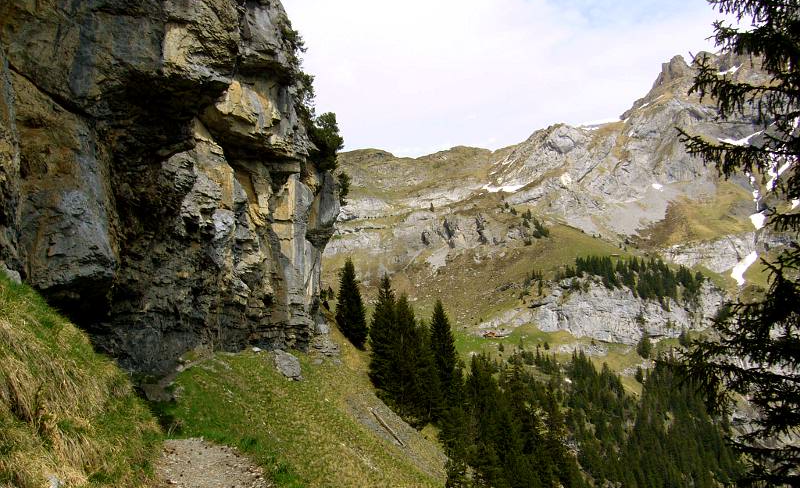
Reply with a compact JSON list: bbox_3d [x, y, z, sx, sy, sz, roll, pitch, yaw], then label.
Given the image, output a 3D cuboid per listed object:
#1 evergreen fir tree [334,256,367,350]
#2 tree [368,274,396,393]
[{"bbox_3d":[-3.900,4.820,65.000,2.730,7.310,2.730,0,-2,0],"label":"evergreen fir tree"},{"bbox_3d":[-1.110,6.450,58.000,2.370,8.530,2.370,0,-2,0],"label":"tree"}]

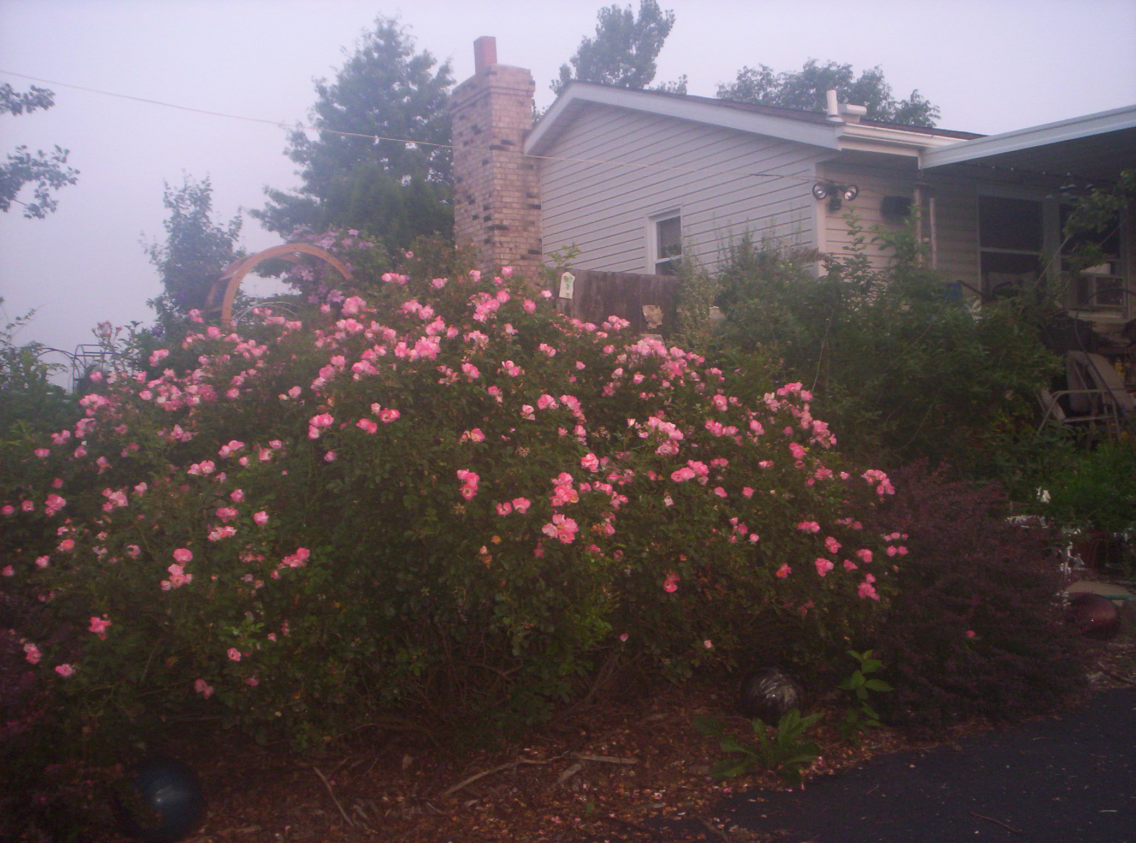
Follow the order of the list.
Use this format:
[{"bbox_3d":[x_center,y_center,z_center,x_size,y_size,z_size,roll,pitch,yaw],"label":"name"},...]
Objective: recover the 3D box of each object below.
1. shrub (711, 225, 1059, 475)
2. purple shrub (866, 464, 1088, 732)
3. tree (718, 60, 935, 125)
[{"bbox_3d":[1.990,-0.330,7.600,2.250,1.820,1.900,-2,0,15],"label":"shrub"},{"bbox_3d":[1.560,0.600,4.700,0.980,0.900,0.950,-2,0,18],"label":"purple shrub"},{"bbox_3d":[6.400,-4.350,30.000,6.800,9.400,6.500,-2,0,12],"label":"tree"}]

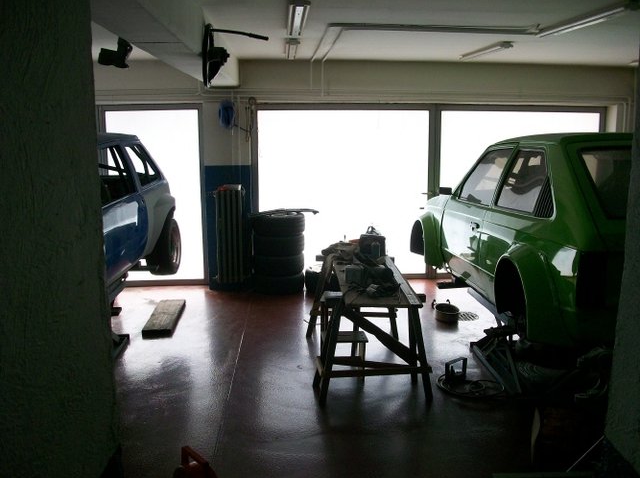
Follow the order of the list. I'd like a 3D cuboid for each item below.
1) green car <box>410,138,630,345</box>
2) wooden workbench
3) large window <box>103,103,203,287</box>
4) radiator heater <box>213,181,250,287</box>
[{"bbox_3d":[1.940,-0.215,5.060,1.680,1.180,3.800,-1,7,-3],"label":"green car"},{"bbox_3d":[0.305,0.585,4.647,0.750,0.620,1.620,-1,10,-3],"label":"wooden workbench"},{"bbox_3d":[-1.792,-0.460,6.774,1.080,1.940,0.100,-1,10,-3],"label":"large window"},{"bbox_3d":[-0.926,-0.034,6.553,0.320,1.040,0.170,-1,10,-3],"label":"radiator heater"}]

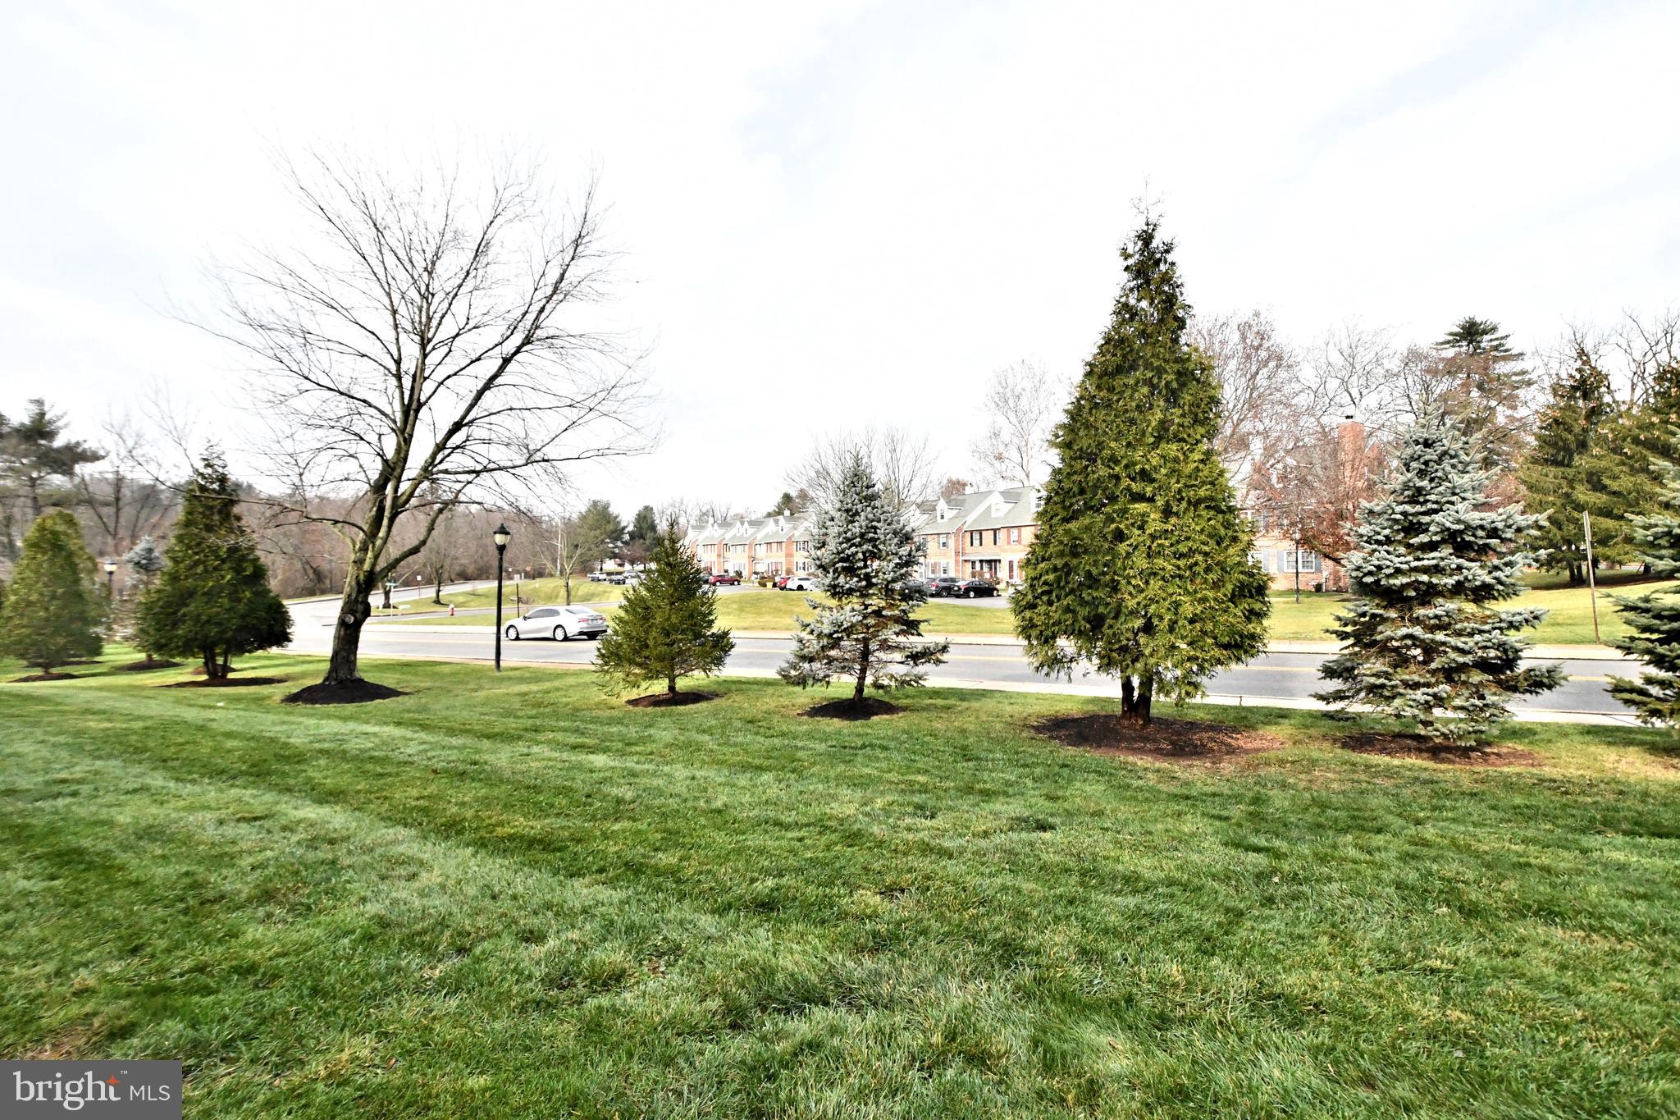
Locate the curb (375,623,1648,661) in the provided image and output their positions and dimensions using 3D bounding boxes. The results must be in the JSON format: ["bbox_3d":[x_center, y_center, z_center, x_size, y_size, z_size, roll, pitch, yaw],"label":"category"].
[{"bbox_3d":[-4.750,3.080,28.700,52.000,0.250,1.600,-2,-1,29],"label":"curb"}]

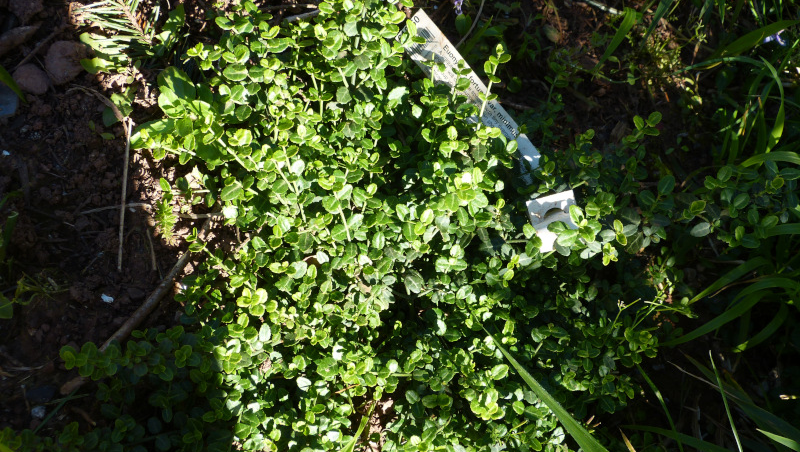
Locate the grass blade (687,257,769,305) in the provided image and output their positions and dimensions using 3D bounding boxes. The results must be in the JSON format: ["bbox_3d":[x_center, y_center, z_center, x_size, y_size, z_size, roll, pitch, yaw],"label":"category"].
[{"bbox_3d":[0.234,0.039,0.711,0.062,0.012,0.010,-33,57,19],"label":"grass blade"}]

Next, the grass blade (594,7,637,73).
[{"bbox_3d":[0.184,-0.160,0.850,0.012,0.062,0.013,43,33,24],"label":"grass blade"}]

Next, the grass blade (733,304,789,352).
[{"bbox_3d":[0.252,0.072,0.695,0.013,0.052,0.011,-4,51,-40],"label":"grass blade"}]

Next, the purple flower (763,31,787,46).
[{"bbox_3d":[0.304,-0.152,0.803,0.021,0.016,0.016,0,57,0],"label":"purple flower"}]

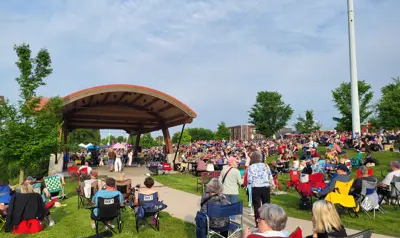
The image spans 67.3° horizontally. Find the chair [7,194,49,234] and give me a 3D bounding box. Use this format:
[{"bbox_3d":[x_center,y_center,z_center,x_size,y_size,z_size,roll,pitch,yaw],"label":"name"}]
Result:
[{"bbox_3d":[-3.991,2.175,6.950,0.800,0.900,0.660,1,-6,-11],"label":"chair"}]

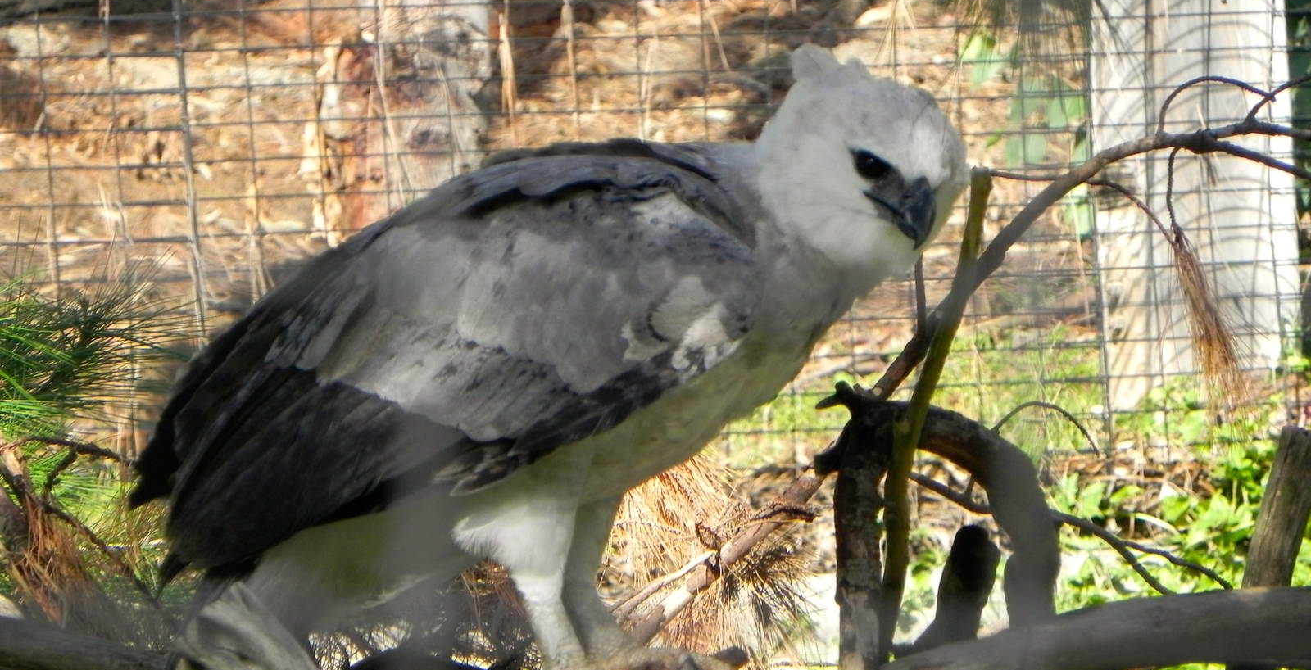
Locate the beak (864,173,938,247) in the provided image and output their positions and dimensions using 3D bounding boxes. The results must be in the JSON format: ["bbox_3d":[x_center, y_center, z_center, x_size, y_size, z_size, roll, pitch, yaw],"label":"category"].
[{"bbox_3d":[0.199,-0.099,11.500,0.056,0.054,0.040,33,9,40],"label":"beak"}]

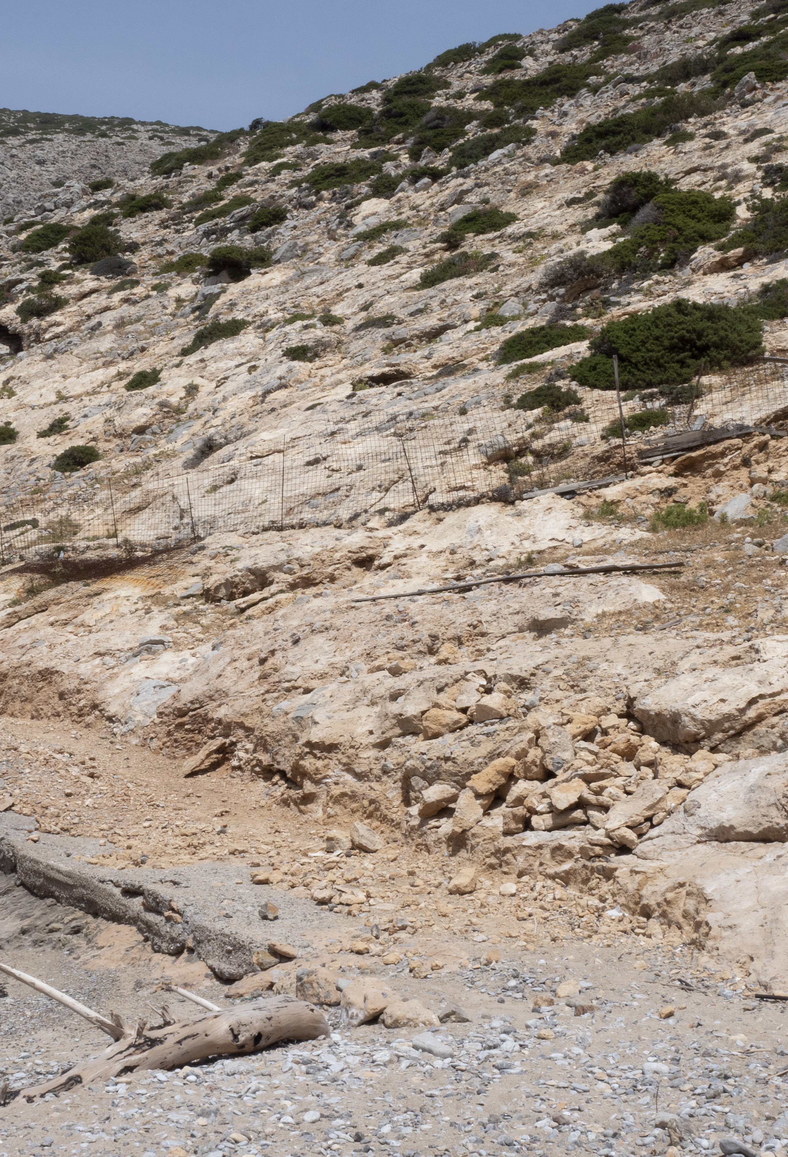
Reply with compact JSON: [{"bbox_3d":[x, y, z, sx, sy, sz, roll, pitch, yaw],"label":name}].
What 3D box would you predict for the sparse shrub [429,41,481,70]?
[{"bbox_3d":[2.231,-19.366,66.000,2.000,0.950,1.600,0,-1,0],"label":"sparse shrub"}]

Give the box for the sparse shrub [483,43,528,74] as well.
[{"bbox_3d":[4.401,-20.445,70.000,1.699,1.068,1.529,0,-2,0],"label":"sparse shrub"}]

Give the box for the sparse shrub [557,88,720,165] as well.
[{"bbox_3d":[4.990,-9.139,36.000,3.200,1.300,1.900,0,-1,0],"label":"sparse shrub"}]

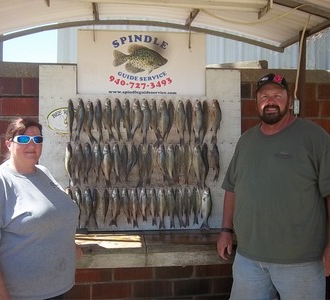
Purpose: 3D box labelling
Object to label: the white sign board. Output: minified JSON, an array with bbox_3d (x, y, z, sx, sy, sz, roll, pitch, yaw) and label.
[{"bbox_3d":[-0.163,-0.634,2.988,0.941,0.463,0.030,0,2,-7],"label":"white sign board"}]

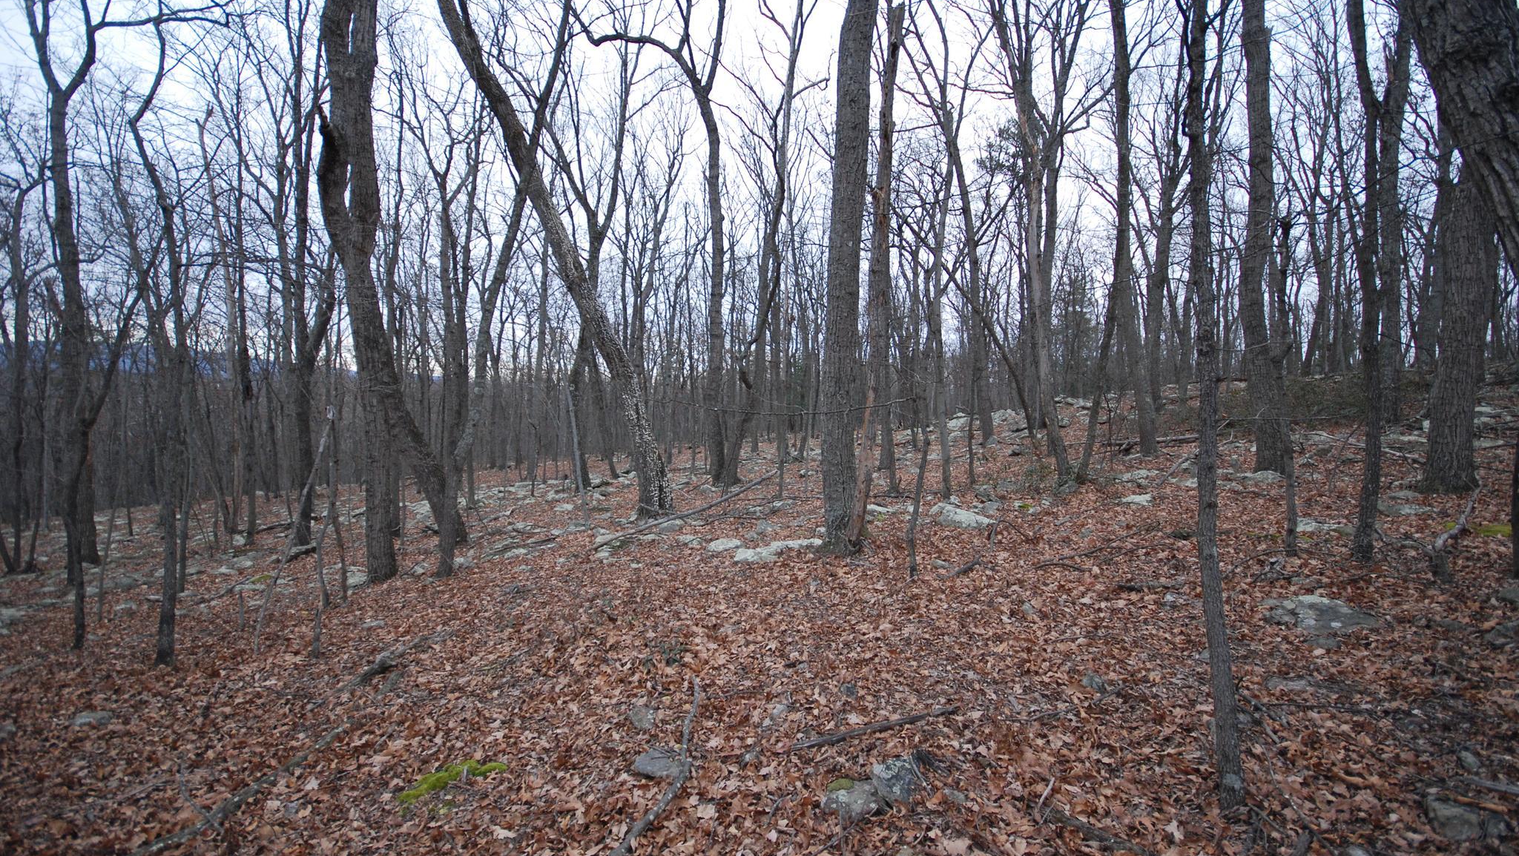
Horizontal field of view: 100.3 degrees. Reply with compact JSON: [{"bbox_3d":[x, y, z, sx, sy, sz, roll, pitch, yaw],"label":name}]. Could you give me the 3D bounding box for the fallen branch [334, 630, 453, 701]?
[{"bbox_3d":[-2.526,1.638,4.471,0.140,0.100,1.067,-4,2,13],"label":"fallen branch"}]

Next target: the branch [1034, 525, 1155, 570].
[{"bbox_3d":[3.238,1.121,6.048,1.490,0.120,0.400,-5,2,-26],"label":"branch"}]

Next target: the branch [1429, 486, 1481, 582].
[{"bbox_3d":[5.055,0.777,4.606,0.340,0.630,0.270,-1,2,-45],"label":"branch"}]

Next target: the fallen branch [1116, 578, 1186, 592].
[{"bbox_3d":[2.986,1.196,4.836,0.467,0.070,0.090,-4,2,12],"label":"fallen branch"}]

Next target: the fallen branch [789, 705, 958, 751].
[{"bbox_3d":[0.575,1.446,3.075,0.888,0.050,0.050,-5,2,-17],"label":"fallen branch"}]

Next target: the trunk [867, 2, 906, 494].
[{"bbox_3d":[2.023,-2.784,9.884,0.400,7.474,0.360,0,2,0],"label":"trunk"}]

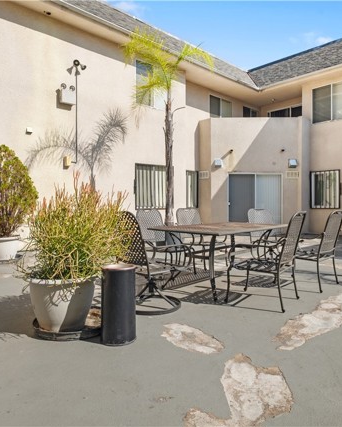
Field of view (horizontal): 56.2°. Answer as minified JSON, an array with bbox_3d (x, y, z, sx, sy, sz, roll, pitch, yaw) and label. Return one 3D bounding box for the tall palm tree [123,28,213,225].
[{"bbox_3d":[-0.060,-1.780,7.600,2.100,5.200,2.100,0,1,0],"label":"tall palm tree"}]

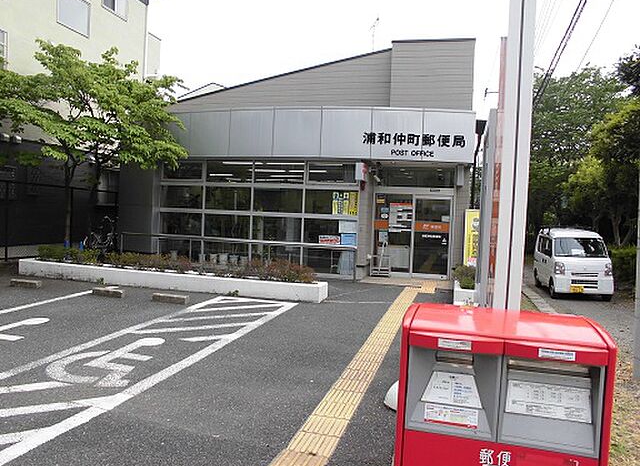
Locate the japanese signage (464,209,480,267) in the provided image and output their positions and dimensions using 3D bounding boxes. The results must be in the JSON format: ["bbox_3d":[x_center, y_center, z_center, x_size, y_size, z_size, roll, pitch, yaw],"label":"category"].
[{"bbox_3d":[3.440,0.209,10.600,0.500,1.450,0.080,3,1,12],"label":"japanese signage"}]

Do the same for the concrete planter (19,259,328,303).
[{"bbox_3d":[-3.258,0.948,10.143,6.900,0.360,0.680,3,1,15],"label":"concrete planter"}]

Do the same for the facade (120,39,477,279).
[{"bbox_3d":[-0.686,-1.962,14.184,10.100,6.100,4.000,3,1,14],"label":"facade"}]

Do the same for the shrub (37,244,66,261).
[{"bbox_3d":[-6.032,0.434,10.800,0.650,0.420,0.500,3,1,15],"label":"shrub"}]

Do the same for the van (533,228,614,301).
[{"bbox_3d":[7.400,0.870,14.150,1.475,1.875,3.395,3,1,16],"label":"van"}]

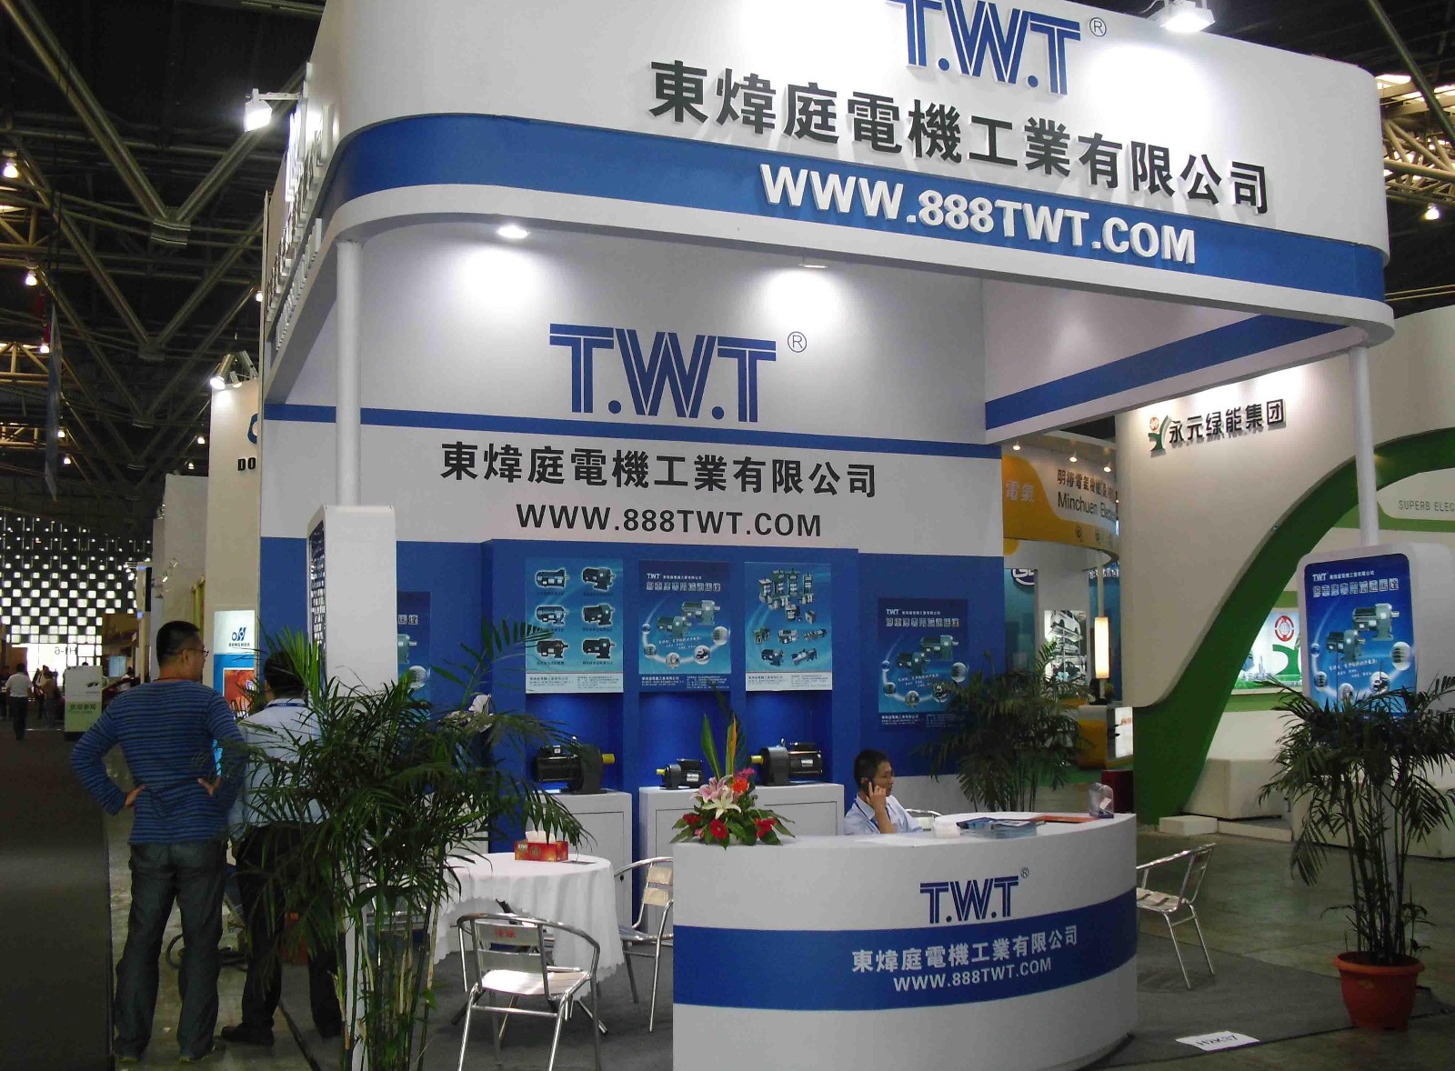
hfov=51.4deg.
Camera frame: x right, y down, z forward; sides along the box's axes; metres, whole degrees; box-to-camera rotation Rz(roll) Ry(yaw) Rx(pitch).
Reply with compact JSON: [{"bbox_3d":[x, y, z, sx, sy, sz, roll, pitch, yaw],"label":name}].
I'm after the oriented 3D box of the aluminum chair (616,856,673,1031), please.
[{"bbox_3d":[-0.430,1.881,7.000,0.530,0.700,0.530,-5,-7,40],"label":"aluminum chair"}]

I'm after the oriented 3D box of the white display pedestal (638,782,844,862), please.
[{"bbox_3d":[0.073,1.989,9.264,1.287,0.882,0.280,2,-5,-22],"label":"white display pedestal"}]

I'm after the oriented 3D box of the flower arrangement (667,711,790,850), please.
[{"bbox_3d":[0.006,0.922,5.750,0.430,0.490,0.380,1,-5,-12],"label":"flower arrangement"}]

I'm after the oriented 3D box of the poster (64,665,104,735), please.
[{"bbox_3d":[-15.094,3.853,35.500,0.900,1.620,0.080,2,-6,-23],"label":"poster"}]

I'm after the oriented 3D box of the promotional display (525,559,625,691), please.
[{"bbox_3d":[-0.903,0.539,8.993,0.611,0.792,0.020,2,-5,-22],"label":"promotional display"}]

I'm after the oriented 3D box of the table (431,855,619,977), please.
[{"bbox_3d":[-0.914,1.865,6.877,0.860,0.735,0.860,2,-5,-22],"label":"table"}]

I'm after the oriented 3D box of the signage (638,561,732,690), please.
[{"bbox_3d":[-0.251,0.554,9.258,0.594,0.791,0.020,2,-5,-22],"label":"signage"}]

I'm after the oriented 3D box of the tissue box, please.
[{"bbox_3d":[-0.862,1.468,7.036,0.221,0.083,0.106,-3,-5,25],"label":"tissue box"}]

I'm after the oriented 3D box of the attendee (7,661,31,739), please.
[{"bbox_3d":[-16.627,3.907,35.500,0.550,1.760,0.400,2,-6,-23],"label":"attendee"}]

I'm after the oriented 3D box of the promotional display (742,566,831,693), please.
[{"bbox_3d":[0.392,0.569,9.518,0.596,0.806,0.020,2,-5,-22],"label":"promotional display"}]

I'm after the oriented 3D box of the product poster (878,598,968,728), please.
[{"bbox_3d":[1.351,0.885,10.429,0.690,0.900,0.020,2,-6,-22],"label":"product poster"}]

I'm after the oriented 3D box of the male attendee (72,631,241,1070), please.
[{"bbox_3d":[-2.435,1.294,6.463,0.640,1.800,0.370,0,-5,-5],"label":"male attendee"}]

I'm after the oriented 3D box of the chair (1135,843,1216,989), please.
[{"bbox_3d":[2.230,1.952,7.938,0.530,0.700,0.530,-4,-6,35],"label":"chair"}]

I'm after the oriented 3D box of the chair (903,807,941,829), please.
[{"bbox_3d":[1.228,2.066,9.283,0.540,0.720,0.560,2,-5,-22],"label":"chair"}]

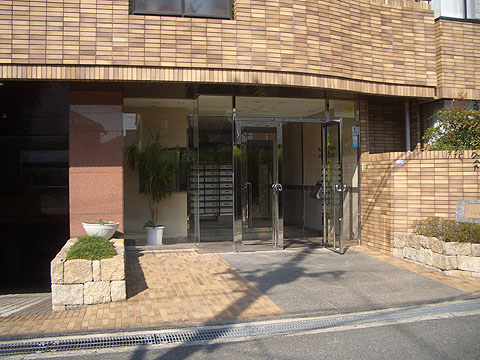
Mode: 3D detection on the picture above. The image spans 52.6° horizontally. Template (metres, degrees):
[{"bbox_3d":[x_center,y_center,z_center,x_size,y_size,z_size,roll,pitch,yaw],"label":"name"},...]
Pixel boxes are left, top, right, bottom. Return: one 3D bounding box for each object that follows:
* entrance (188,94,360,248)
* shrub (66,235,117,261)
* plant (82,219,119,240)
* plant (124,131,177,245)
[{"bbox_3d":[0.590,-0.130,8.750,3.050,2.720,0.650,0,0,-12],"label":"entrance"},{"bbox_3d":[-1.860,0.830,6.100,0.600,0.270,0.850,0,0,-12],"label":"shrub"},{"bbox_3d":[-1.980,0.730,6.950,0.540,0.270,0.540,0,0,-12],"label":"plant"},{"bbox_3d":[-1.610,0.135,8.700,0.950,2.070,0.900,0,0,-12],"label":"plant"}]

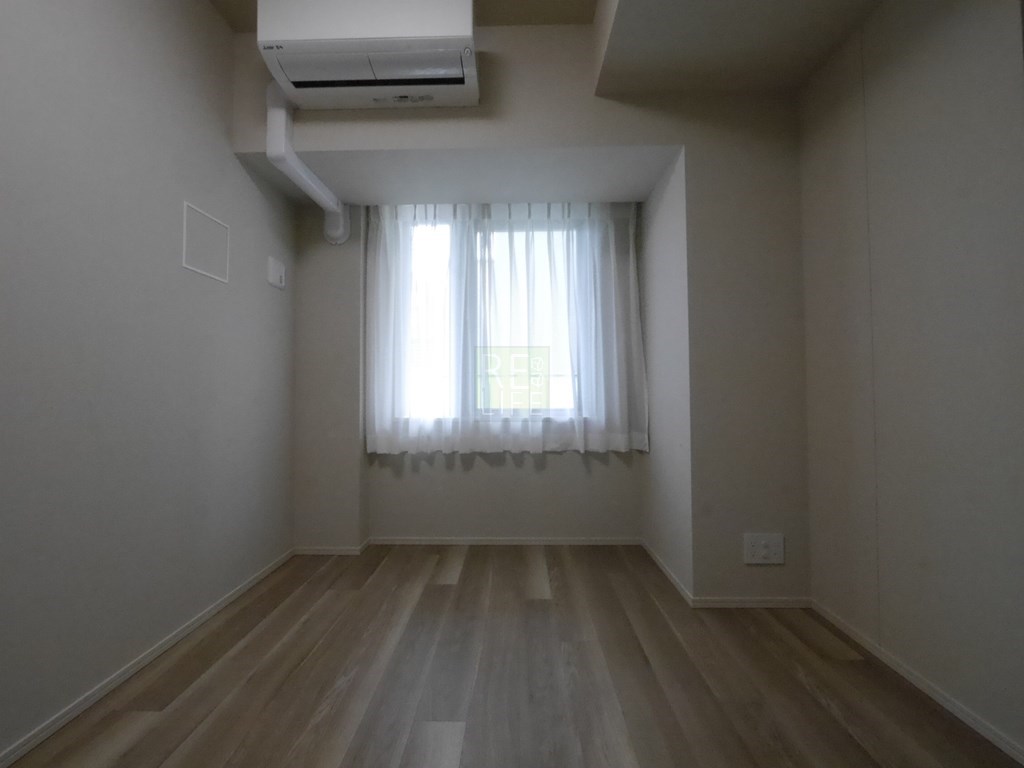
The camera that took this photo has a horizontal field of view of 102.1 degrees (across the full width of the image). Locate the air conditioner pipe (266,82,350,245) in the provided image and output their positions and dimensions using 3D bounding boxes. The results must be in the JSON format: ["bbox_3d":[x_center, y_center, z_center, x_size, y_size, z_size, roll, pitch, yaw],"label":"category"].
[{"bbox_3d":[-0.962,-0.999,1.985,0.135,0.460,0.607,0,-1,1],"label":"air conditioner pipe"}]

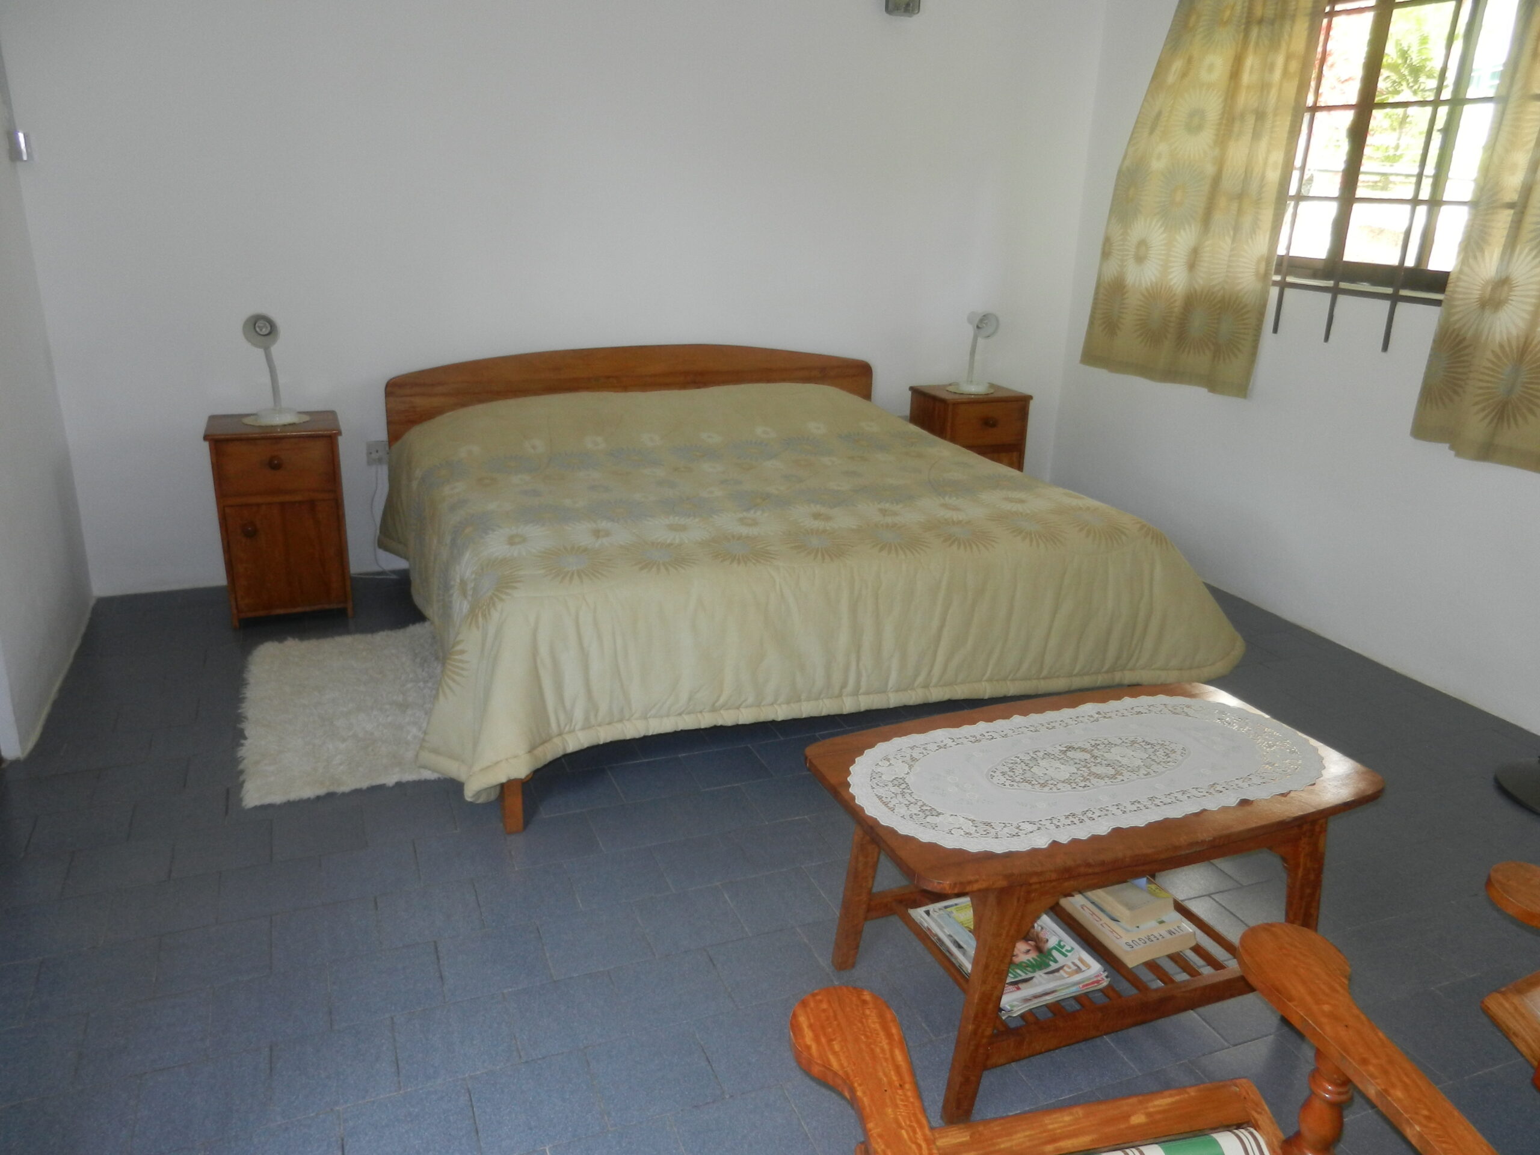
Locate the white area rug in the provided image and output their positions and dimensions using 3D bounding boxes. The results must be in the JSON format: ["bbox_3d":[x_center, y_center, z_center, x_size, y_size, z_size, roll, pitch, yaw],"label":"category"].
[{"bbox_3d":[-1.196,0.350,3.287,0.653,0.045,1.118,-6,20,-22],"label":"white area rug"}]

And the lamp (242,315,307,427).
[{"bbox_3d":[-1.700,-0.710,3.790,0.203,0.363,0.198,-4,19,-18],"label":"lamp"}]

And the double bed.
[{"bbox_3d":[-0.071,-0.176,3.718,2.345,0.594,2.098,-6,20,-22],"label":"double bed"}]

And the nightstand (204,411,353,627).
[{"bbox_3d":[-1.715,-0.216,3.933,0.411,0.666,0.356,-6,20,-22],"label":"nightstand"}]

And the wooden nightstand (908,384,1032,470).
[{"bbox_3d":[0.883,-0.519,5.109,0.432,0.675,0.361,-7,20,-24],"label":"wooden nightstand"}]

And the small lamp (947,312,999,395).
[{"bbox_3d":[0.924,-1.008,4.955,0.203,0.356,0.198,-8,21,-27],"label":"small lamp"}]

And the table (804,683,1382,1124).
[{"bbox_3d":[0.582,0.571,2.118,0.970,0.485,0.544,-6,20,-22],"label":"table"}]

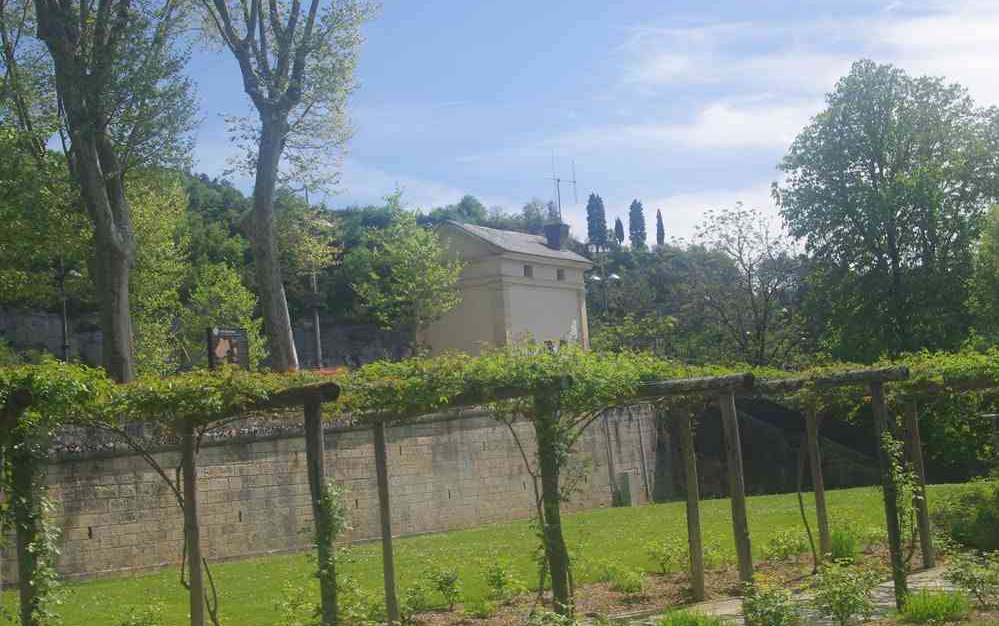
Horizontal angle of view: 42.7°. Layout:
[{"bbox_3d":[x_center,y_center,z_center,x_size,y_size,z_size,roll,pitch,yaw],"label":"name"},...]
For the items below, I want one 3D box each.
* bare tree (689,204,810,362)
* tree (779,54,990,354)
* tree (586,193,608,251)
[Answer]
[{"bbox_3d":[9.243,-0.935,47.343,4.330,6.558,4.330,-6,-7,11],"label":"bare tree"},{"bbox_3d":[13.761,-2.950,45.523,7.325,12.414,7.325,-6,-7,17],"label":"tree"},{"bbox_3d":[14.816,-13.450,192.702,3.209,9.622,3.209,-5,-7,5],"label":"tree"}]

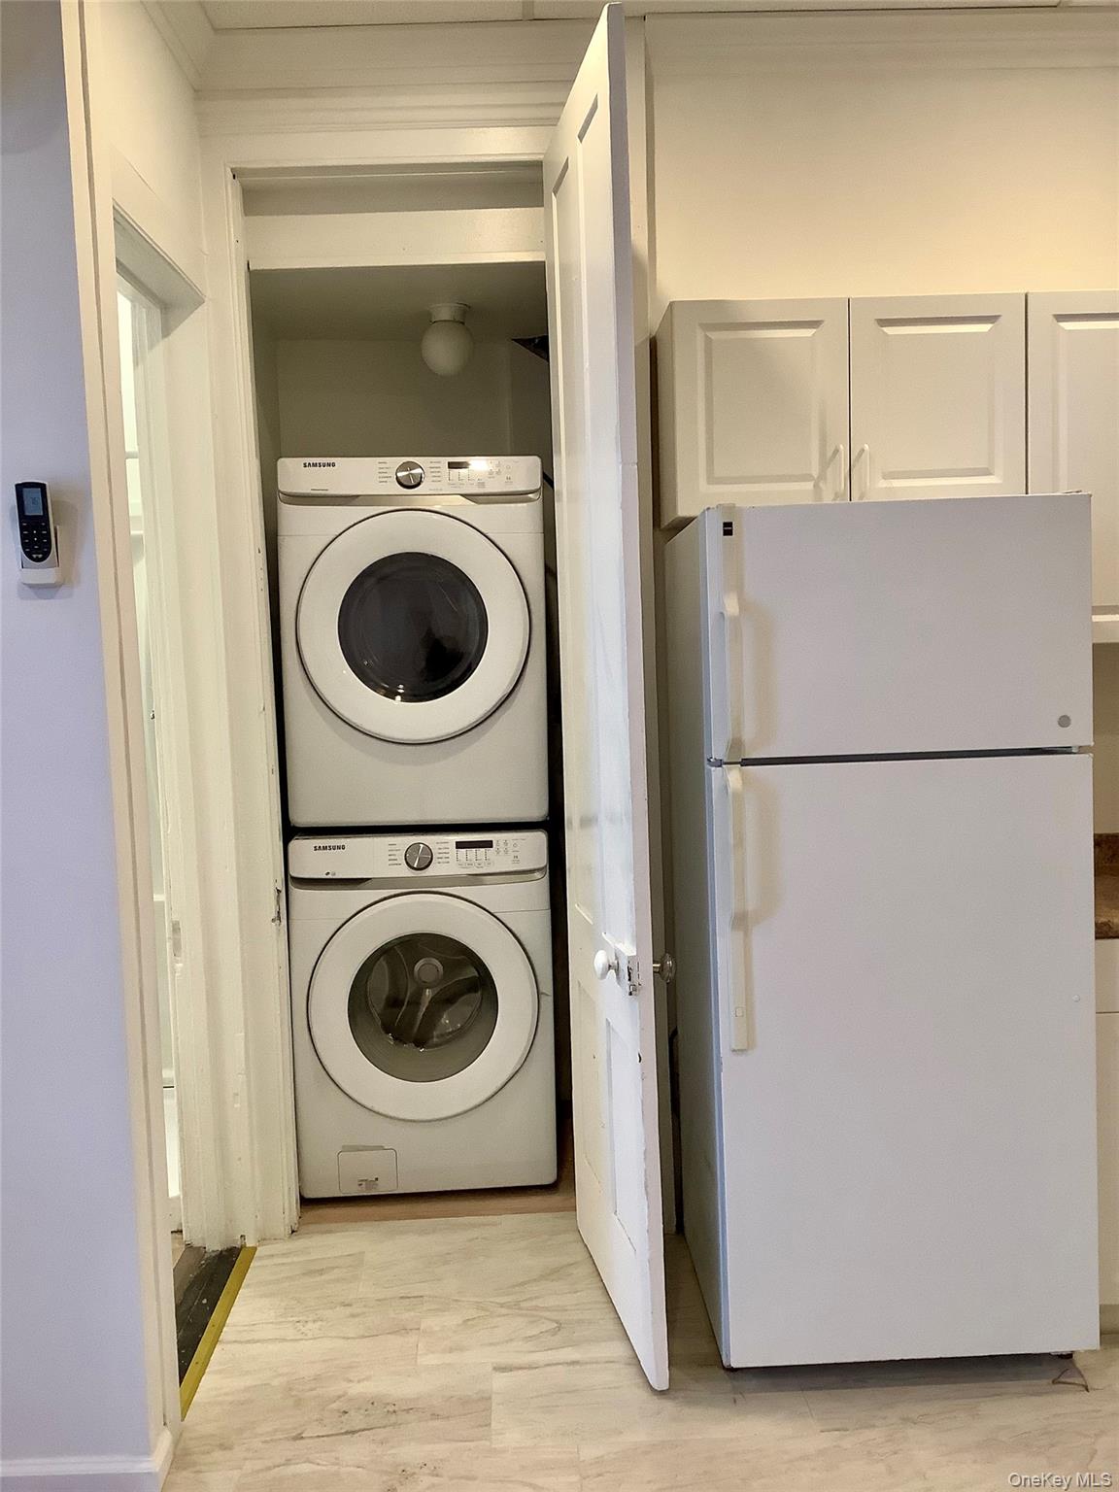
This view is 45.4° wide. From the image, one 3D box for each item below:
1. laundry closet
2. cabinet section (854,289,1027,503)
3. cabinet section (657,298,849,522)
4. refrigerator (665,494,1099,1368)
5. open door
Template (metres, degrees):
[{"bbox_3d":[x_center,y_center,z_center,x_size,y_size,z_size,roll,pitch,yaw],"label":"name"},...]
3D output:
[{"bbox_3d":[-0.371,-0.111,3.752,0.766,2.627,0.876,-2,4,-2],"label":"laundry closet"},{"bbox_3d":[0.820,-0.754,3.063,0.386,0.459,0.327,-1,4,-1],"label":"cabinet section"},{"bbox_3d":[0.436,-0.745,3.058,0.384,0.459,0.327,-1,4,-1],"label":"cabinet section"},{"bbox_3d":[0.661,0.368,2.927,0.742,1.707,0.746,-2,4,-1],"label":"refrigerator"},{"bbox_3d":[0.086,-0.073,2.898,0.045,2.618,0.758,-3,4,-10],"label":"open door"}]

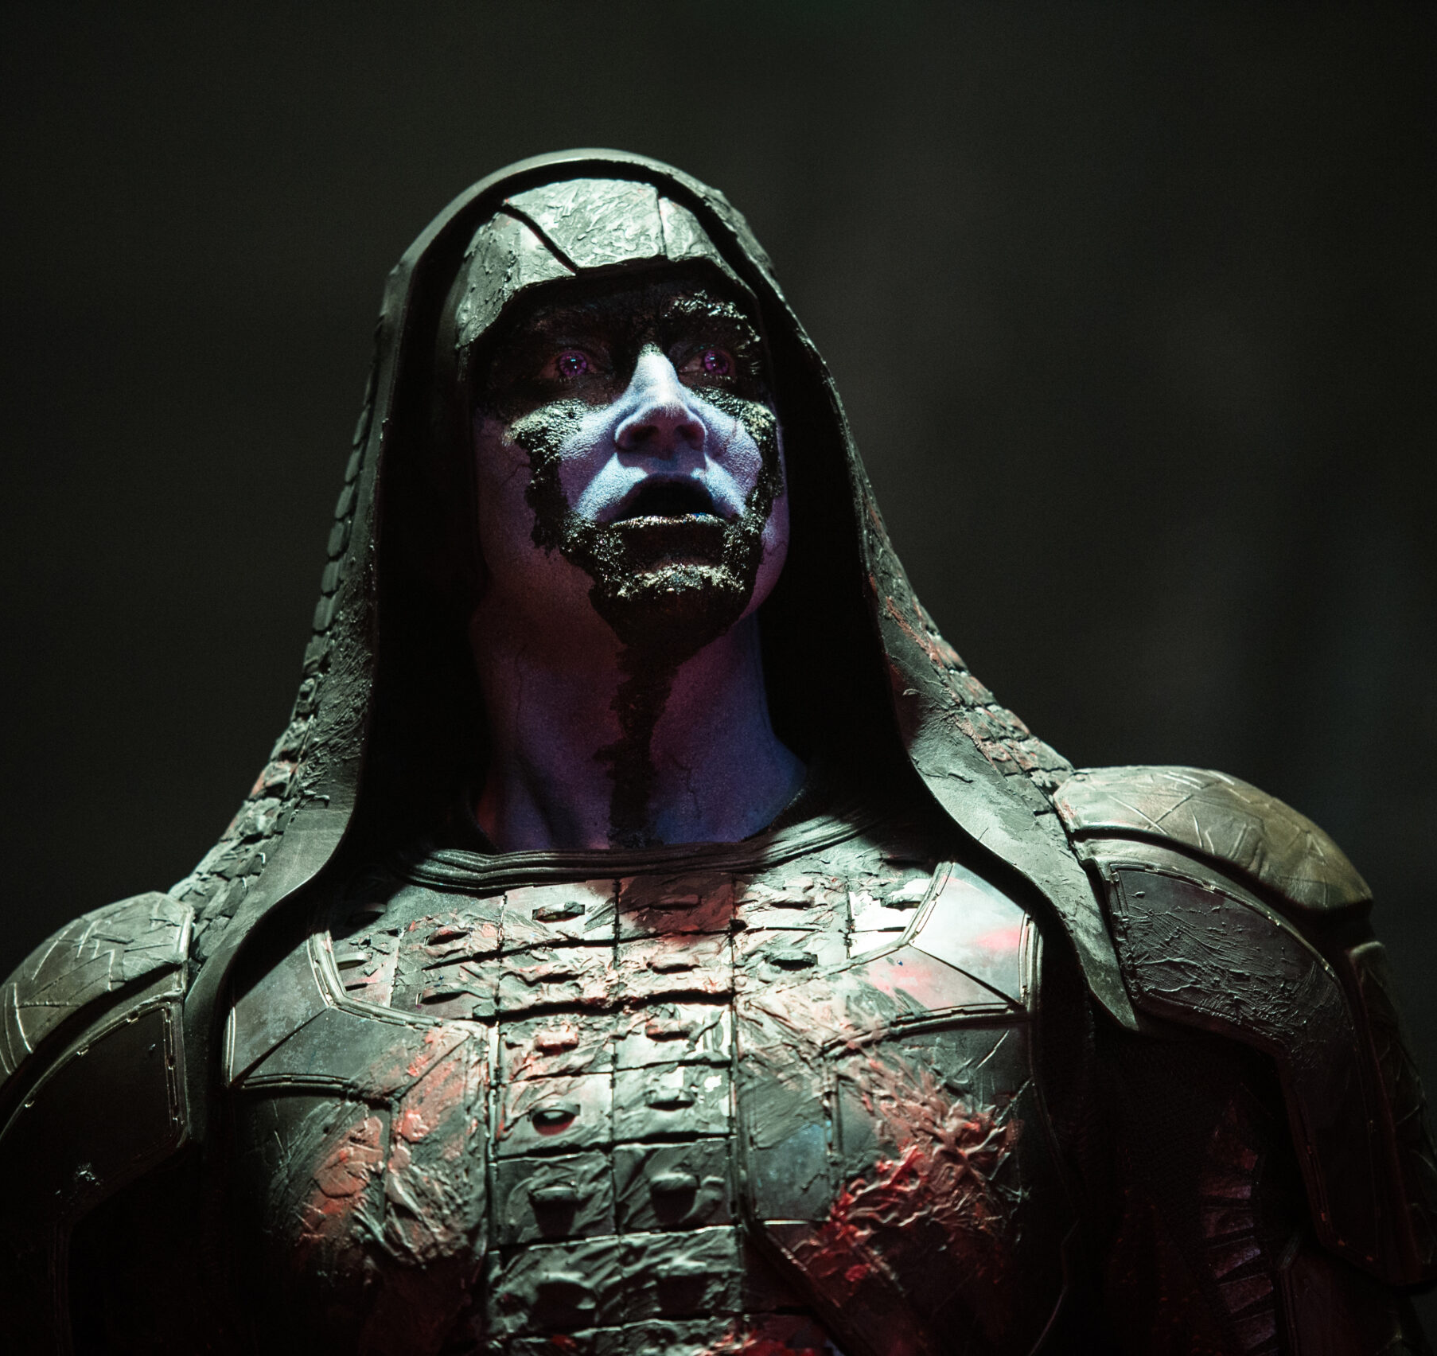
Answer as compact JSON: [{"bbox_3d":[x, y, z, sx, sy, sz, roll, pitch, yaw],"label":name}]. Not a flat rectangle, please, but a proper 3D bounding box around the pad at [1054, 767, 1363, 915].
[{"bbox_3d":[0.219,0.068,4.110,0.143,0.072,0.165,8,-10,11],"label":"pad"}]

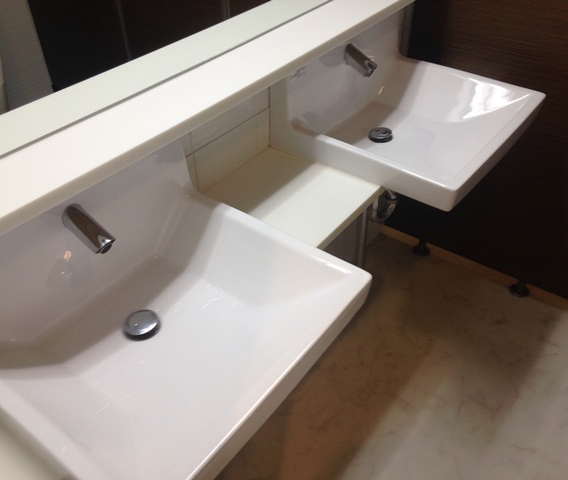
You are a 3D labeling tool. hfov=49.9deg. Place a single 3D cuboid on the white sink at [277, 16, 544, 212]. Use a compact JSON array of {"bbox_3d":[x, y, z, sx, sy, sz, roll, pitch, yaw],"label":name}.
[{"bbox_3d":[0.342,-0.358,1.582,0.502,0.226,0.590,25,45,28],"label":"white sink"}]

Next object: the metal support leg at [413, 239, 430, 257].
[{"bbox_3d":[0.546,0.021,2.398,0.066,0.055,0.066,0,39,0],"label":"metal support leg"}]

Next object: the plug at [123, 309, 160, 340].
[{"bbox_3d":[-0.257,0.154,1.111,0.063,0.019,0.063,0,39,0],"label":"plug"}]

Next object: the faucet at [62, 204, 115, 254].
[{"bbox_3d":[-0.329,-0.015,1.044,0.099,0.073,0.042,25,45,28],"label":"faucet"}]

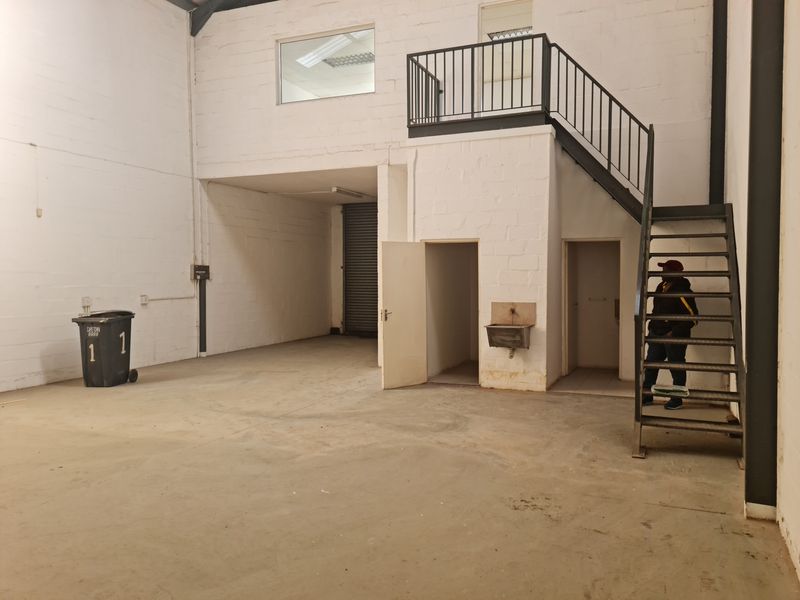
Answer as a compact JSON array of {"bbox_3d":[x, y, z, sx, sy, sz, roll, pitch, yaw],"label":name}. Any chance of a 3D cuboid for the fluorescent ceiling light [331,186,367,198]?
[{"bbox_3d":[-1.085,-2.288,13.423,0.110,0.092,1.320,1,3,24],"label":"fluorescent ceiling light"}]

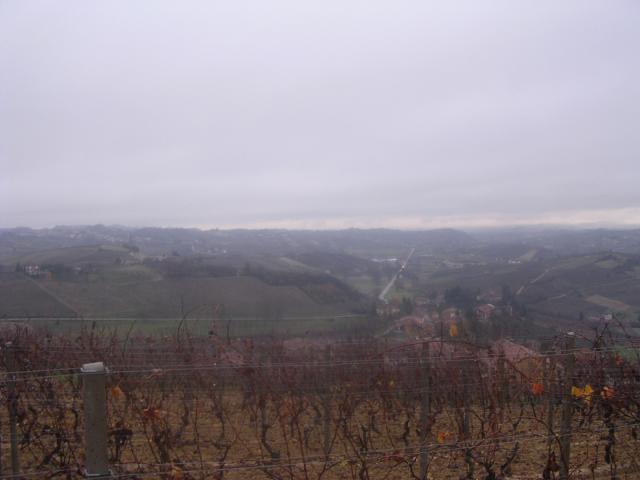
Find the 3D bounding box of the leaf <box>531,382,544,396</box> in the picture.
[{"bbox_3d":[1.610,1.107,5.200,0.090,0.095,0.050,0,1,11],"label":"leaf"}]

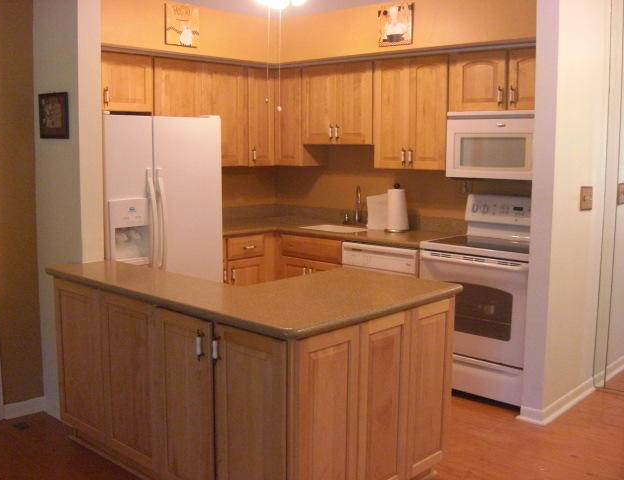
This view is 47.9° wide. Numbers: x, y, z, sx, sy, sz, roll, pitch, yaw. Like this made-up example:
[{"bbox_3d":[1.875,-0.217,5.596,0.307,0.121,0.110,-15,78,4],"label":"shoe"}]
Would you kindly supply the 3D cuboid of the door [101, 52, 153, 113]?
[{"bbox_3d":[-1.204,-1.015,4.580,0.025,0.373,0.393,7,11,43],"label":"door"}]

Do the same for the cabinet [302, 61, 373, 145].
[{"bbox_3d":[0.291,-1.016,5.324,0.680,0.589,0.322,7,10,41],"label":"cabinet"}]

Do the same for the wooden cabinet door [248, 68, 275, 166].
[{"bbox_3d":[-0.398,-0.956,5.486,0.025,0.755,0.283,7,11,43],"label":"wooden cabinet door"}]

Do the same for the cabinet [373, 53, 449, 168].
[{"bbox_3d":[0.760,-0.853,4.802,0.593,0.730,0.332,7,11,42],"label":"cabinet"}]

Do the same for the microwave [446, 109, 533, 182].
[{"bbox_3d":[1.255,-0.590,4.375,0.752,0.410,0.350,7,11,42],"label":"microwave"}]

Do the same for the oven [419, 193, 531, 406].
[{"bbox_3d":[1.160,0.347,4.477,0.747,1.188,0.643,7,10,41],"label":"oven"}]

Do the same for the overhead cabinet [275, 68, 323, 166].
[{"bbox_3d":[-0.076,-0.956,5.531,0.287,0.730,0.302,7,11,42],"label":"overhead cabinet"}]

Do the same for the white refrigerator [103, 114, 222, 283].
[{"bbox_3d":[-1.163,0.073,4.470,0.861,1.713,0.846,7,10,41],"label":"white refrigerator"}]

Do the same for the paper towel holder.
[{"bbox_3d":[0.610,-0.228,4.985,0.172,0.340,0.172,0,8,0],"label":"paper towel holder"}]

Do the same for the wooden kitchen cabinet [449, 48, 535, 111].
[{"bbox_3d":[1.280,-1.002,4.442,0.753,0.366,0.322,7,10,41],"label":"wooden kitchen cabinet"}]

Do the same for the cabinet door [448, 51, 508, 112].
[{"bbox_3d":[1.024,-0.970,4.339,0.391,0.348,0.030,7,11,42],"label":"cabinet door"}]

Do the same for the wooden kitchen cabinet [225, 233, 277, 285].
[{"bbox_3d":[-0.667,0.372,5.422,0.604,0.861,0.530,7,10,41],"label":"wooden kitchen cabinet"}]

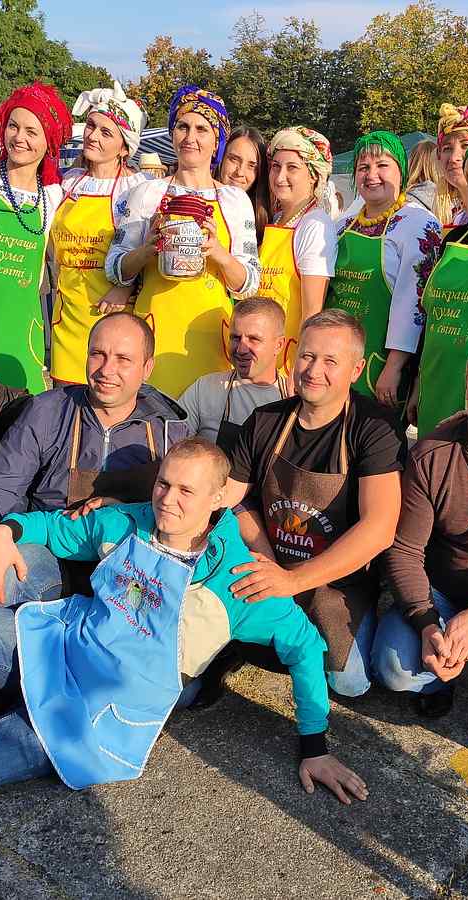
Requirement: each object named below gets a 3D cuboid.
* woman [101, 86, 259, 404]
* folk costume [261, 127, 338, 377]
[{"bbox_3d":[-0.123,-0.236,2.752,0.520,1.660,0.400,5,15,12],"label":"woman"},{"bbox_3d":[0.188,-0.291,3.129,0.340,1.590,0.460,-13,21,-43],"label":"folk costume"}]

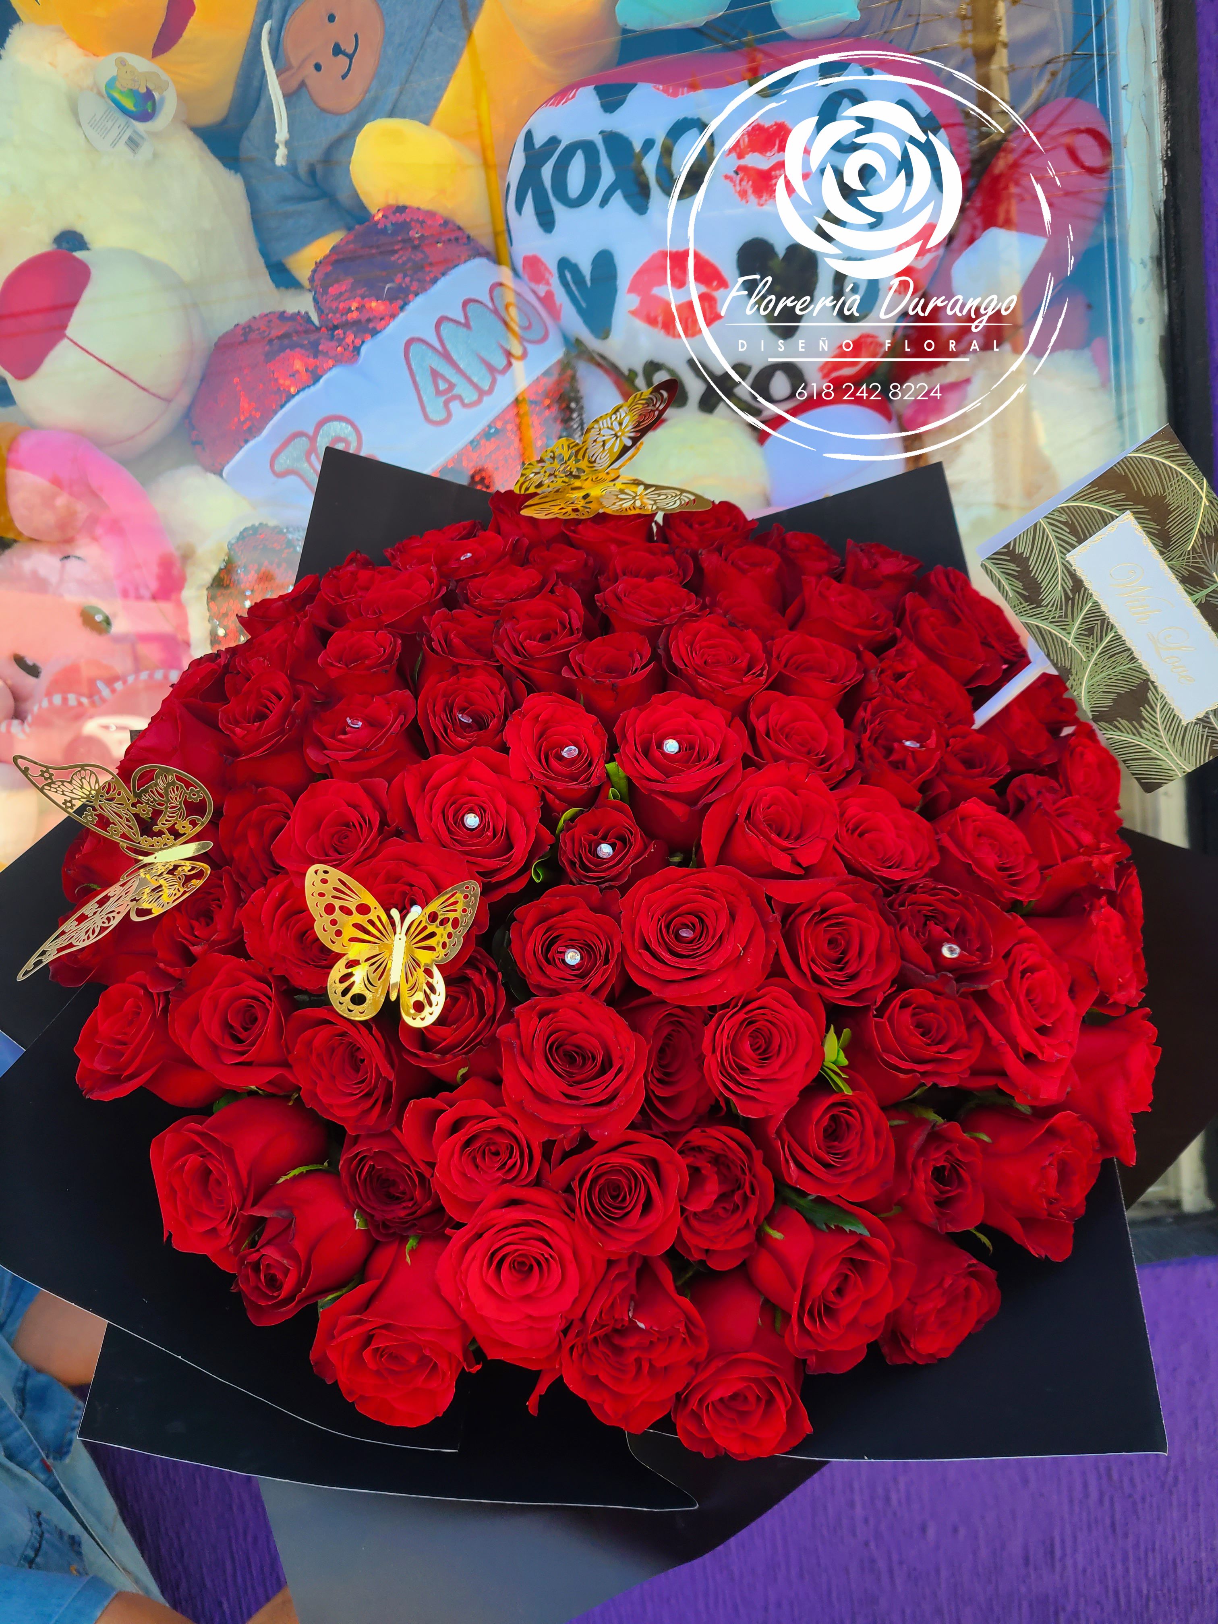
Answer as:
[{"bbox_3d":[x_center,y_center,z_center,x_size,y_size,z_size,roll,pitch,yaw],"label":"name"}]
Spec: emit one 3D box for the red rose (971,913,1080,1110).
[{"bbox_3d":[0.198,0.099,0.612,0.062,0.084,0.056,-11,-1,-29],"label":"red rose"}]

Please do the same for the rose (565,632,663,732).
[{"bbox_3d":[0.003,-0.062,0.615,0.048,0.050,0.048,2,46,0],"label":"rose"}]

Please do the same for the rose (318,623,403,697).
[{"bbox_3d":[-0.146,-0.078,0.725,0.052,0.050,0.052,4,41,0],"label":"rose"}]

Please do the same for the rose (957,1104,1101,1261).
[{"bbox_3d":[0.194,0.174,0.575,0.061,0.061,0.055,0,-6,-35],"label":"rose"}]

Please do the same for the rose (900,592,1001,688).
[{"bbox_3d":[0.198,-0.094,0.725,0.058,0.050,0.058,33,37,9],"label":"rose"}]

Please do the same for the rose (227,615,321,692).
[{"bbox_3d":[-0.211,-0.097,0.788,0.057,0.052,0.057,-3,48,18],"label":"rose"}]

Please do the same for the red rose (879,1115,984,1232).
[{"bbox_3d":[0.143,0.163,0.553,0.047,0.047,0.048,0,-3,-27],"label":"red rose"}]

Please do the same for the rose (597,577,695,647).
[{"bbox_3d":[0.021,-0.104,0.698,0.057,0.047,0.057,-1,40,1],"label":"rose"}]

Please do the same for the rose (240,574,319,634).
[{"bbox_3d":[-0.207,-0.128,0.779,0.053,0.048,0.053,-44,25,-28],"label":"rose"}]

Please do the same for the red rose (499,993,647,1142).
[{"bbox_3d":[-0.015,0.104,0.500,0.058,0.058,0.051,0,-20,-2],"label":"red rose"}]

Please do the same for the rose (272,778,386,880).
[{"bbox_3d":[-0.136,0.011,0.608,0.057,0.057,0.047,-6,-15,4],"label":"rose"}]

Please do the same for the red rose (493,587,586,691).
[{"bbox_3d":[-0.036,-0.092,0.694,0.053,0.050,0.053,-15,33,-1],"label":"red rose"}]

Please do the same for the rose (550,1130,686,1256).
[{"bbox_3d":[0.004,0.156,0.500,0.053,0.053,0.050,0,-24,-4],"label":"rose"}]

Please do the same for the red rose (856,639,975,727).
[{"bbox_3d":[0.183,-0.074,0.745,0.060,0.052,0.060,-14,53,-28],"label":"red rose"}]

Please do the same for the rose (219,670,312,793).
[{"bbox_3d":[-0.192,-0.045,0.689,0.056,0.047,0.056,-3,54,16],"label":"rose"}]

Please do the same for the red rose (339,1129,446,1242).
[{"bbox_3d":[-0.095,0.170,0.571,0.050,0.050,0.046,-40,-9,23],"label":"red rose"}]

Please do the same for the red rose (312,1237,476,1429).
[{"bbox_3d":[-0.088,0.212,0.500,0.058,0.058,0.058,15,21,-3],"label":"red rose"}]

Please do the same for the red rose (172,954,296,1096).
[{"bbox_3d":[-0.171,0.097,0.558,0.058,0.058,0.047,-7,-12,2],"label":"red rose"}]

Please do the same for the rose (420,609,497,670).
[{"bbox_3d":[-0.087,-0.092,0.733,0.053,0.047,0.053,-5,44,7],"label":"rose"}]

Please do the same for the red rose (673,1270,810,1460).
[{"bbox_3d":[0.058,0.247,0.542,0.060,0.060,0.058,-7,18,-1],"label":"red rose"}]

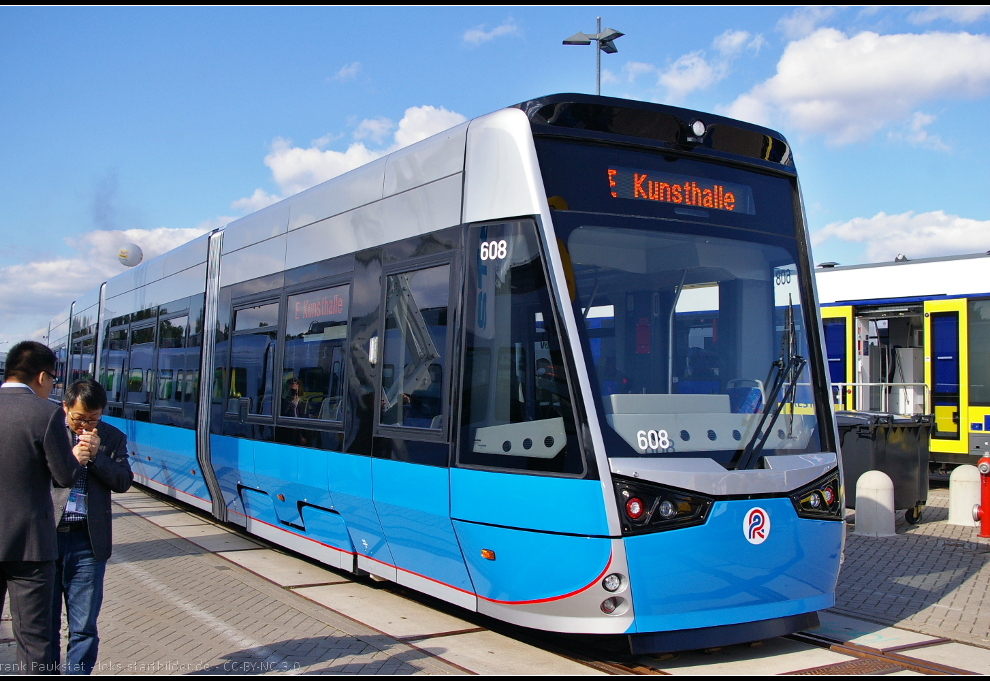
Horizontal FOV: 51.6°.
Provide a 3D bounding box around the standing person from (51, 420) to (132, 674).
[{"bbox_3d":[-1.746,0.913,4.441,0.500,1.580,0.380,0,-3,25],"label":"standing person"}]

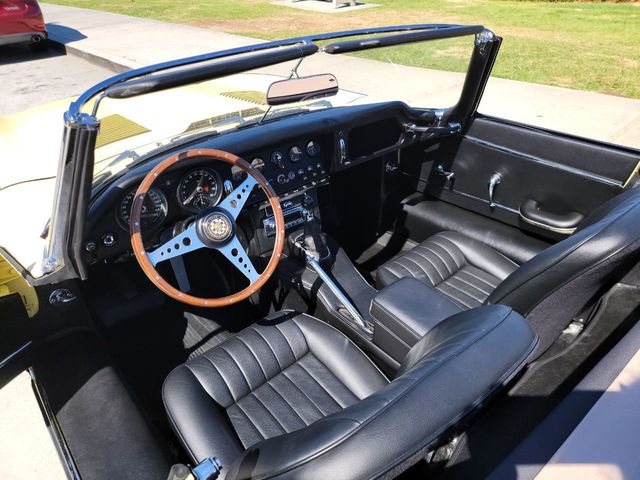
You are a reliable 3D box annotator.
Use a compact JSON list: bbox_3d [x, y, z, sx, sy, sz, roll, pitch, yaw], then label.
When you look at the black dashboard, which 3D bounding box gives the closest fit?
[{"bbox_3d":[-0.127,-0.243,1.399,1.230,0.230,0.185,-25,41,-33],"label":"black dashboard"}]

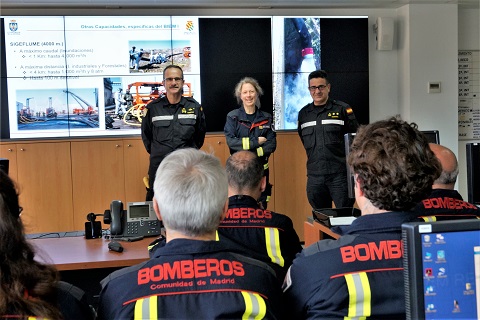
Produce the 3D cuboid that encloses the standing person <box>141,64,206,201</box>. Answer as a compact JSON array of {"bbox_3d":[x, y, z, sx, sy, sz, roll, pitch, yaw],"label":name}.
[{"bbox_3d":[-0.533,0.110,4.928,0.550,1.750,0.340,-2,4,-9],"label":"standing person"}]

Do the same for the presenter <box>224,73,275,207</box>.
[{"bbox_3d":[0.096,0.145,4.975,0.460,1.650,0.350,-2,4,-6],"label":"presenter"}]

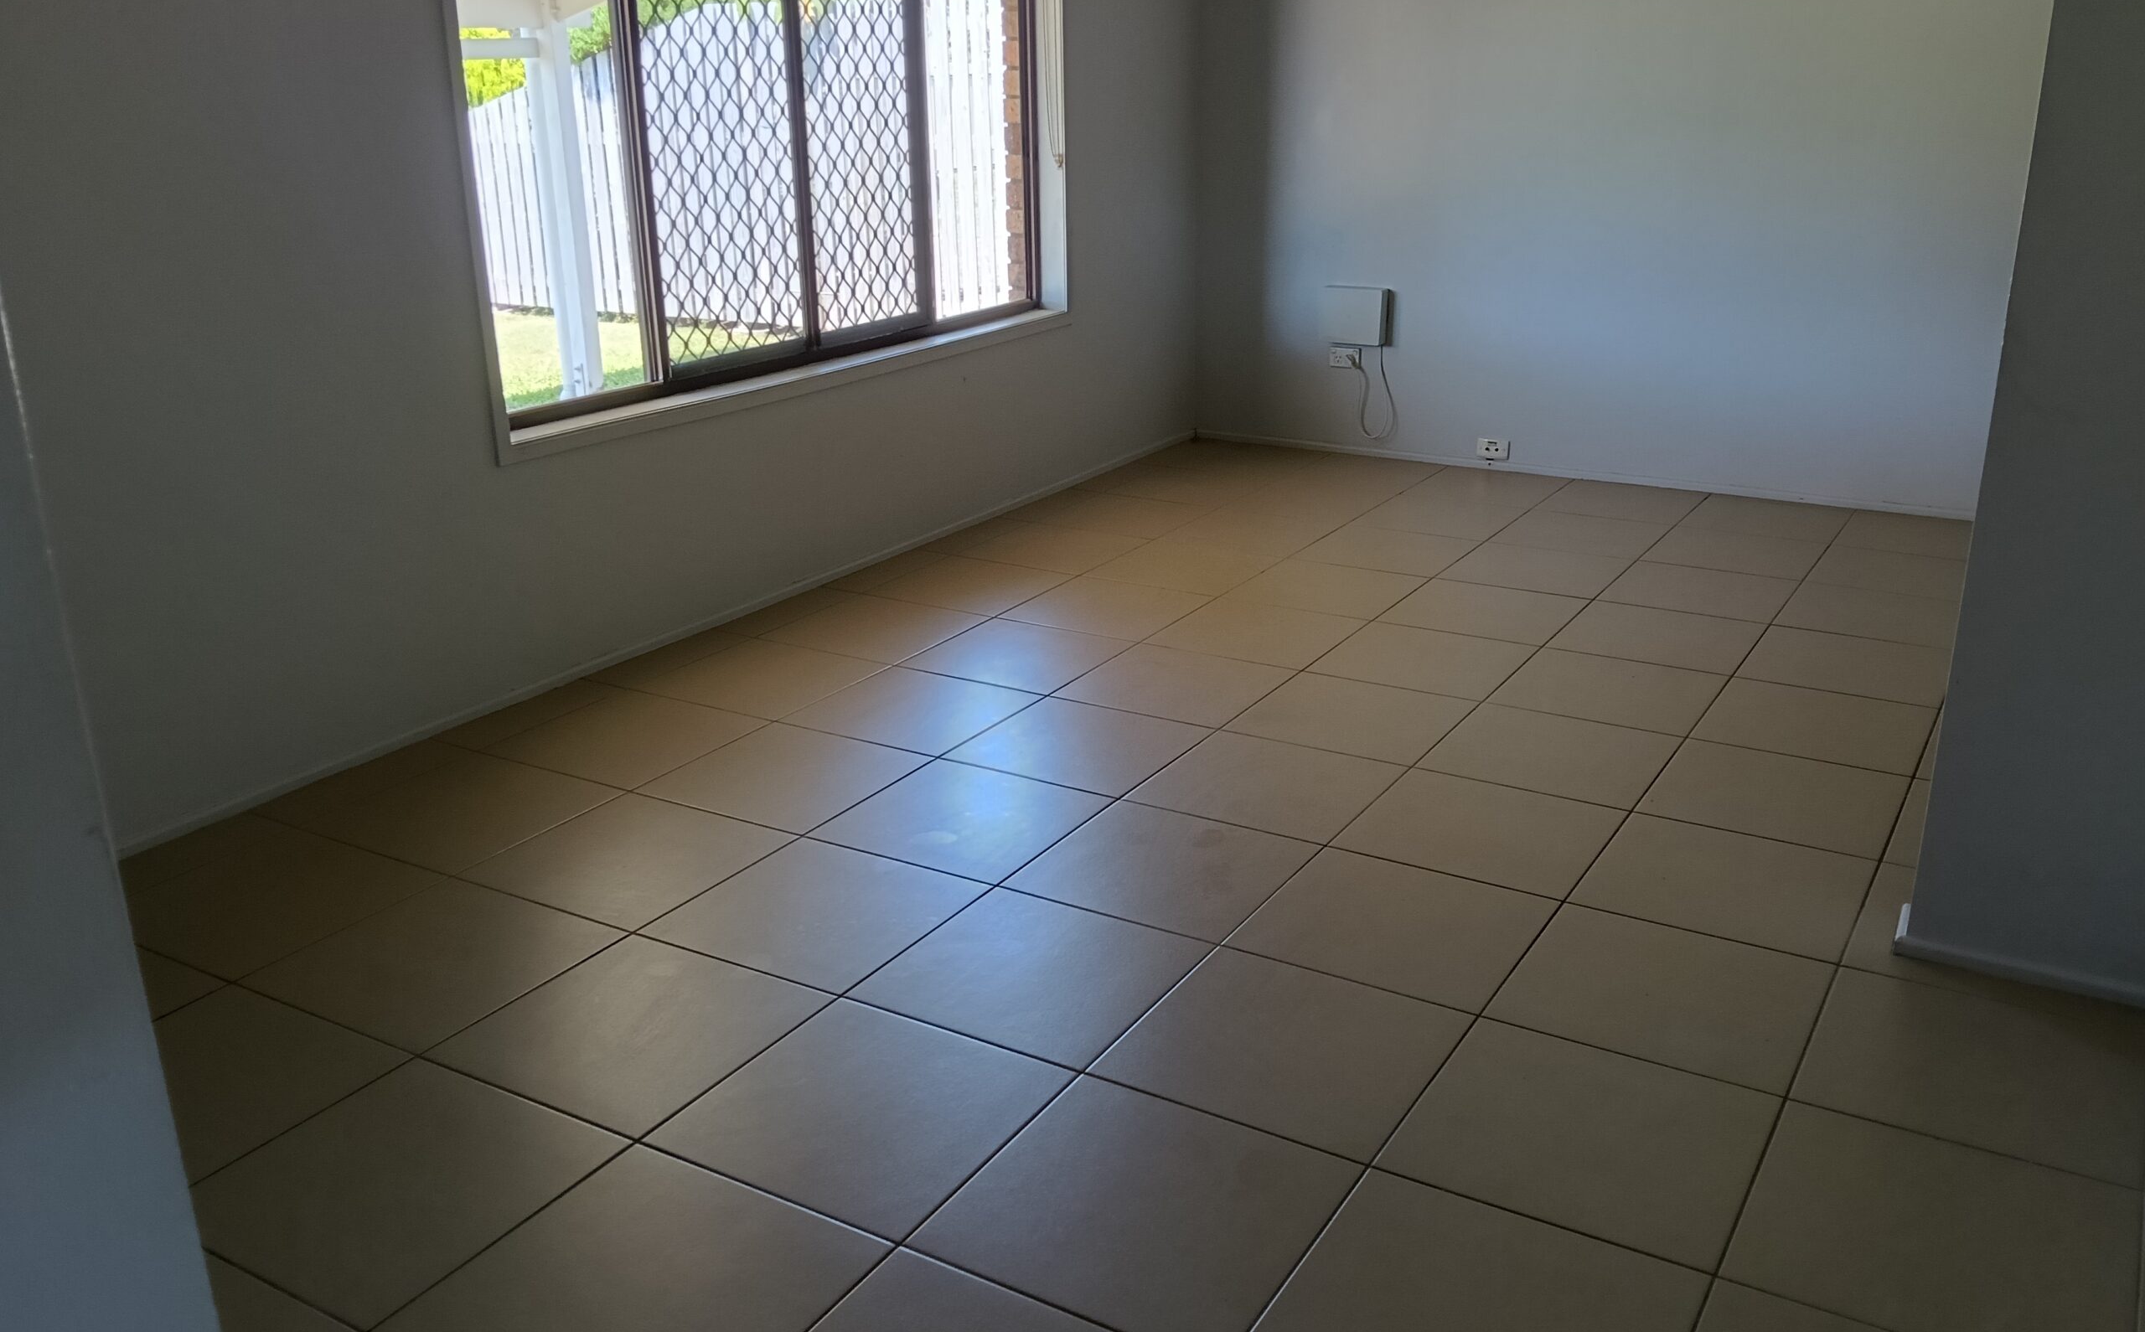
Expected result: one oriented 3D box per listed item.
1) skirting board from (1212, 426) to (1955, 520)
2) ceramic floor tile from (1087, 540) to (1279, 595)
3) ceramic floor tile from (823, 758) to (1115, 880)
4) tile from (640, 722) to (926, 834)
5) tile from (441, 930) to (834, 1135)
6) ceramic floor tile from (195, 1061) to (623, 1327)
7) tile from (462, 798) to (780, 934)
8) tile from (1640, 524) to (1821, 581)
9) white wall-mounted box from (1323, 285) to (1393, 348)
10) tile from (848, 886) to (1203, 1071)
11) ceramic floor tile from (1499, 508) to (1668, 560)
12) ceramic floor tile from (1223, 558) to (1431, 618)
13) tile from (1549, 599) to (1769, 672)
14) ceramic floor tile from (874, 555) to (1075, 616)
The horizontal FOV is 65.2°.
[{"bbox_3d":[1.787,-0.695,6.037,3.000,0.036,0.015,11,22,30],"label":"skirting board"},{"bbox_3d":[0.336,-0.293,4.998,0.445,0.010,0.445,11,22,30],"label":"ceramic floor tile"},{"bbox_3d":[-0.218,0.312,3.377,0.453,0.010,0.453,10,22,30],"label":"ceramic floor tile"},{"bbox_3d":[-0.602,0.232,3.540,0.445,0.010,0.445,11,22,30],"label":"tile"},{"bbox_3d":[-0.679,0.563,2.608,0.446,0.010,0.446,10,22,29],"label":"tile"},{"bbox_3d":[-0.921,0.701,2.284,0.453,0.010,0.453,10,22,30],"label":"ceramic floor tile"},{"bbox_3d":[-0.833,0.364,3.171,0.445,0.010,0.445,11,22,30],"label":"tile"},{"bbox_3d":[2.090,-0.357,5.288,0.459,0.010,0.459,10,22,30],"label":"tile"},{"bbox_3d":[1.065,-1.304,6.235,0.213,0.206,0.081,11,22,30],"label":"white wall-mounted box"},{"bbox_3d":[-0.063,0.511,2.767,0.450,0.010,0.450,10,22,30],"label":"tile"},{"bbox_3d":[1.613,-0.417,5.317,0.446,0.010,0.446,10,22,30],"label":"ceramic floor tile"},{"bbox_3d":[0.741,-0.221,4.836,0.450,0.010,0.450,10,22,30],"label":"ceramic floor tile"},{"bbox_3d":[1.525,-0.073,4.363,0.450,0.010,0.450,10,22,30],"label":"tile"},{"bbox_3d":[-0.311,-0.245,5.111,0.459,0.010,0.459,10,22,30],"label":"ceramic floor tile"}]

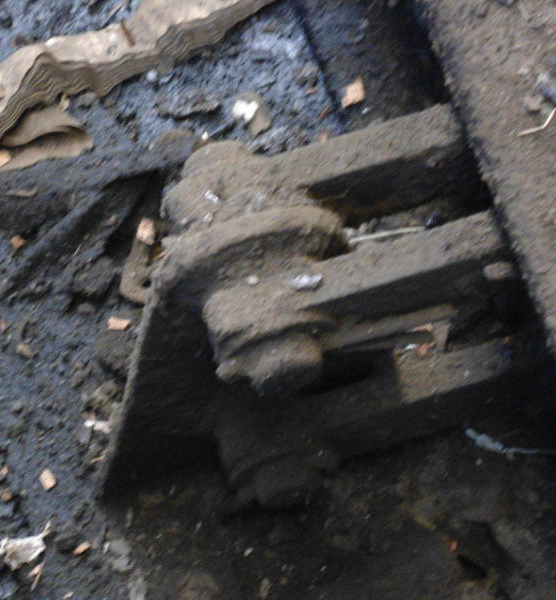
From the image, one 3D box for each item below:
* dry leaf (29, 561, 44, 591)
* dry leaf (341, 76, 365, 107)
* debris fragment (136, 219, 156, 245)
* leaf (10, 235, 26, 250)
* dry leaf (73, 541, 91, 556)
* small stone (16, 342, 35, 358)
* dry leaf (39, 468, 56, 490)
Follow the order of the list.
[{"bbox_3d":[-0.153,0.171,1.516,0.006,0.004,0.021,8,58,18],"label":"dry leaf"},{"bbox_3d":[0.065,-0.178,2.080,0.015,0.006,0.035,3,52,6],"label":"dry leaf"},{"bbox_3d":[-0.116,-0.060,2.133,0.015,0.009,0.026,-10,51,-8],"label":"debris fragment"},{"bbox_3d":[-0.179,-0.041,1.669,0.011,0.004,0.007,33,68,30],"label":"leaf"},{"bbox_3d":[-0.146,0.186,1.812,0.013,0.005,0.005,-36,58,-22],"label":"dry leaf"},{"bbox_3d":[-0.220,0.044,2.112,0.015,0.008,0.011,23,54,18],"label":"small stone"},{"bbox_3d":[-0.148,0.114,1.555,0.008,0.004,0.013,-32,55,-10],"label":"dry leaf"}]

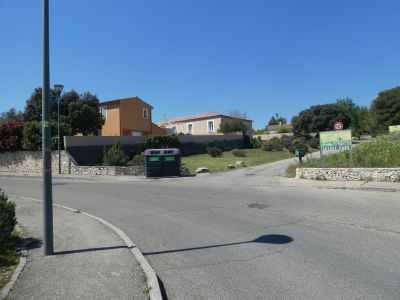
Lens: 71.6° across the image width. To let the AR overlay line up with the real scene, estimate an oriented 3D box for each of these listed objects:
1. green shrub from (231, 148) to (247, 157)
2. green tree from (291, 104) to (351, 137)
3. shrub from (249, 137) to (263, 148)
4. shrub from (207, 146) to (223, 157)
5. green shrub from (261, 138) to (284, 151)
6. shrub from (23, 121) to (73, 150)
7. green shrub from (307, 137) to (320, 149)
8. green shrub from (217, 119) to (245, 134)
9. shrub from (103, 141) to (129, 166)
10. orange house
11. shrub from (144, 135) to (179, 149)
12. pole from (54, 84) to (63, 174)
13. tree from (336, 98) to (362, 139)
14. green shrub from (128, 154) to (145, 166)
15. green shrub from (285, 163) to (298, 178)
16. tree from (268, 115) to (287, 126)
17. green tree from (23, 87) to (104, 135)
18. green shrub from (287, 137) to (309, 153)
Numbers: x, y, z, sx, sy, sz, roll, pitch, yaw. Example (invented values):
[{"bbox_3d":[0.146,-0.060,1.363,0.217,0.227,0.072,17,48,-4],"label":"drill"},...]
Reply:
[{"bbox_3d":[3.818,0.278,27.500,1.500,0.820,1.350,-1,0,8],"label":"green shrub"},{"bbox_3d":[14.897,-3.433,34.000,7.370,4.210,6.500,0,1,0],"label":"green tree"},{"bbox_3d":[6.204,-0.783,31.000,1.520,1.420,1.500,0,1,0],"label":"shrub"},{"bbox_3d":[1.412,0.195,27.000,1.500,1.000,1.400,-1,0,3],"label":"shrub"},{"bbox_3d":[8.889,-0.638,34.000,2.900,1.500,2.200,-1,0,15],"label":"green shrub"},{"bbox_3d":[-9.899,-0.909,18.000,3.150,1.970,2.000,0,1,0],"label":"shrub"},{"bbox_3d":[15.144,-1.001,37.000,2.000,1.650,1.900,-1,0,22],"label":"green shrub"},{"bbox_3d":[3.237,-2.312,28.500,2.590,1.810,2.400,0,1,0],"label":"green shrub"},{"bbox_3d":[-5.272,0.250,17.300,1.570,1.650,1.600,0,1,0],"label":"shrub"},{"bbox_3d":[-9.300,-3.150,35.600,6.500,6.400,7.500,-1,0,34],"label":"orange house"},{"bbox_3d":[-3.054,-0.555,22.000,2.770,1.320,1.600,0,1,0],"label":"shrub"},{"bbox_3d":[-9.387,-1.368,18.500,0.580,6.000,0.580,-1,0,-27],"label":"pole"},{"bbox_3d":[26.686,-5.680,50.000,4.300,7.200,4.200,-1,0,28],"label":"tree"},{"bbox_3d":[-3.837,0.671,17.300,1.210,0.760,1.200,0,1,0],"label":"green shrub"},{"bbox_3d":[5.147,1.153,15.600,0.800,0.900,0.800,-1,0,18],"label":"green shrub"},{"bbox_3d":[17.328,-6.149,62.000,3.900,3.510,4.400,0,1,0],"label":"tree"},{"bbox_3d":[-11.076,-2.799,22.500,6.450,4.610,5.800,0,1,0],"label":"green tree"},{"bbox_3d":[11.427,-0.586,32.500,2.500,2.000,2.300,-1,0,19],"label":"green shrub"}]

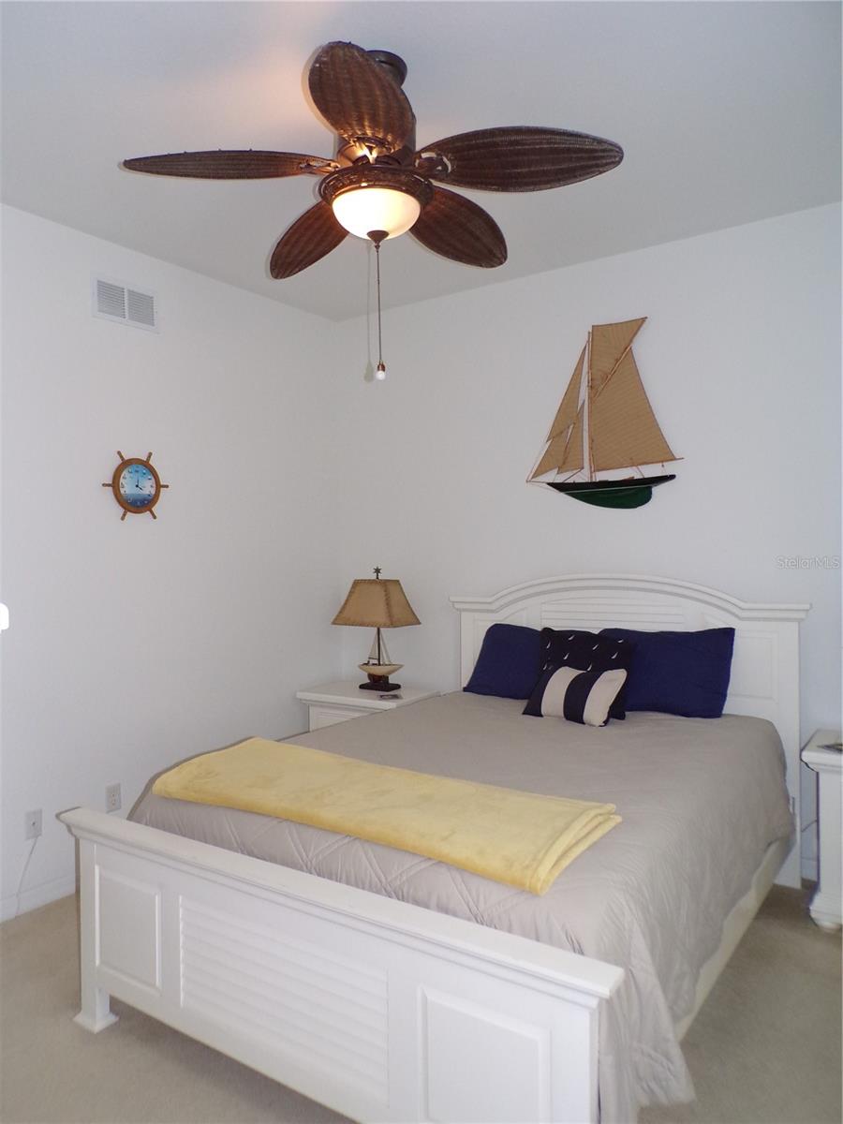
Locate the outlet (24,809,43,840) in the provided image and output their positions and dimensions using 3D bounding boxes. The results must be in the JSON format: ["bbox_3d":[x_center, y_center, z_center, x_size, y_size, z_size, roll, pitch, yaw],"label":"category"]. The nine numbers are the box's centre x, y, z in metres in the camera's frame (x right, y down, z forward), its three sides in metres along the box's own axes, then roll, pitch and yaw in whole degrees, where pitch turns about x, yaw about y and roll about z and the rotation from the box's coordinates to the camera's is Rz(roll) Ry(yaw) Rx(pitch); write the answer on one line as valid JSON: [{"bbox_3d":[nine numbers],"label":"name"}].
[{"bbox_3d":[-1.523,1.037,3.070,0.010,0.112,0.070,0,1,35],"label":"outlet"}]

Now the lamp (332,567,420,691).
[{"bbox_3d":[-0.235,0.361,4.268,0.415,0.670,0.275,0,1,35],"label":"lamp"}]

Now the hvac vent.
[{"bbox_3d":[-1.291,-1.126,3.415,0.016,0.180,0.335,0,1,35],"label":"hvac vent"}]

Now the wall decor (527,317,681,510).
[{"bbox_3d":[0.835,-0.670,3.642,0.765,0.857,0.070,0,1,35],"label":"wall decor"}]

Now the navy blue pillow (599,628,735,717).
[{"bbox_3d":[1.020,0.457,3.331,0.595,0.390,0.180,0,-16,35],"label":"navy blue pillow"}]

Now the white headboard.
[{"bbox_3d":[0.875,0.690,3.604,1.660,1.265,0.115,0,1,35],"label":"white headboard"}]

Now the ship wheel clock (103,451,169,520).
[{"bbox_3d":[-1.247,-0.331,3.452,0.040,0.303,0.338,0,1,35],"label":"ship wheel clock"}]

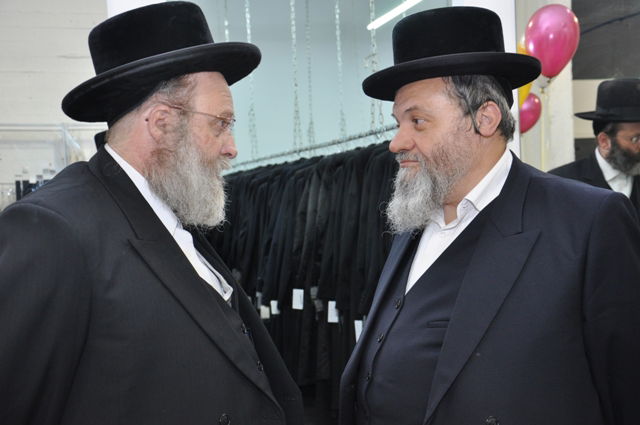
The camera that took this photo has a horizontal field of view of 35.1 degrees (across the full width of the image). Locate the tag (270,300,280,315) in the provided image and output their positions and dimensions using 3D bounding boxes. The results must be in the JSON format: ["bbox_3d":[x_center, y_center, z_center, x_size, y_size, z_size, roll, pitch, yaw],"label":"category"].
[{"bbox_3d":[-0.237,0.507,5.400,0.053,0.082,0.005,0,0,-6],"label":"tag"}]

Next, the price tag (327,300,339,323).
[{"bbox_3d":[0.058,0.451,4.600,0.053,0.098,0.005,1,0,-3],"label":"price tag"}]

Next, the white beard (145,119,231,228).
[{"bbox_3d":[-0.238,-0.069,1.830,0.148,0.195,0.150,1,0,-3],"label":"white beard"}]

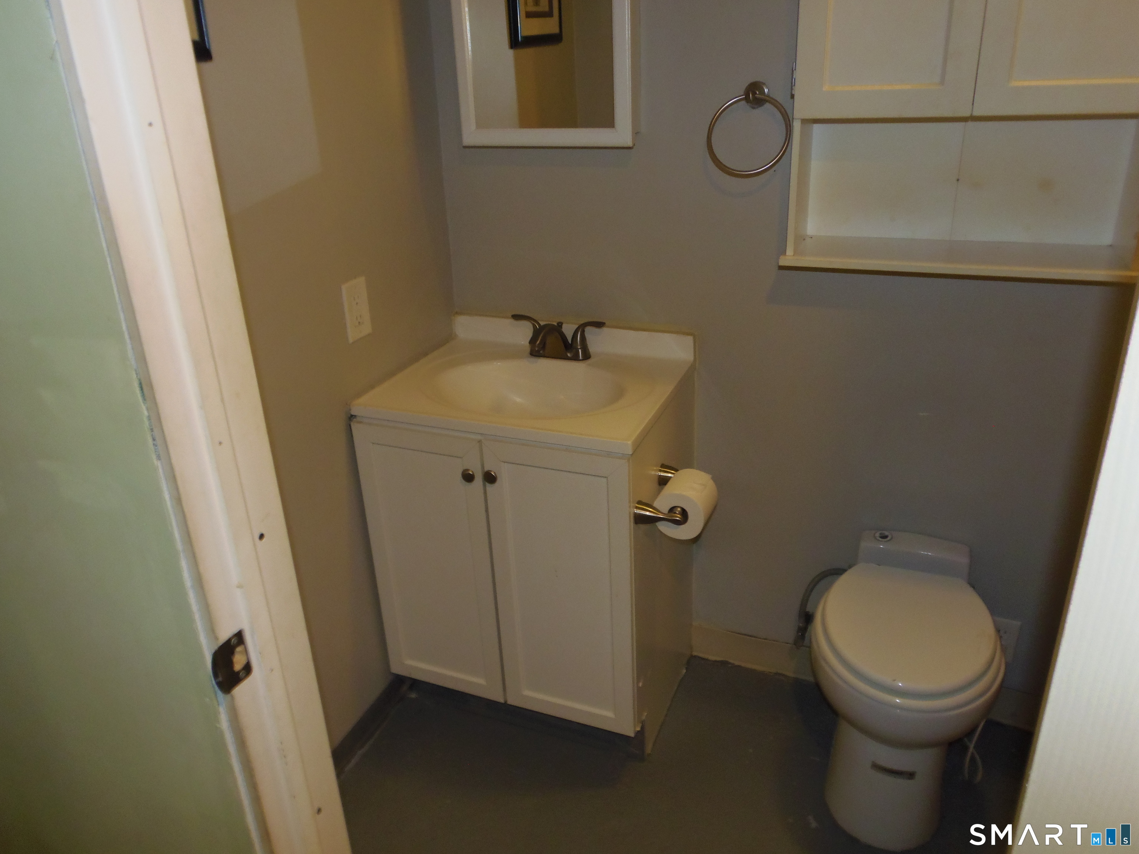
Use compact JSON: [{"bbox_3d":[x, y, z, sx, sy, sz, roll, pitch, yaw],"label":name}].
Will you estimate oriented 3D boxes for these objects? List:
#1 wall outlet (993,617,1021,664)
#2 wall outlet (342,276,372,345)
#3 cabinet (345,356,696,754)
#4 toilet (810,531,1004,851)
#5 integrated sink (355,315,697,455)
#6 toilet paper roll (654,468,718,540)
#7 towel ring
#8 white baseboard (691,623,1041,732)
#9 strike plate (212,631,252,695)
[{"bbox_3d":[0.997,0.497,1.833,0.072,0.115,0.007,7,26,21],"label":"wall outlet"},{"bbox_3d":[-0.442,-0.242,1.648,0.007,0.119,0.074,7,26,21],"label":"wall outlet"},{"bbox_3d":[-0.065,0.306,1.929,0.620,0.837,0.495,7,26,21],"label":"cabinet"},{"bbox_3d":[0.709,0.564,1.705,0.370,0.475,0.484,7,26,21],"label":"toilet"},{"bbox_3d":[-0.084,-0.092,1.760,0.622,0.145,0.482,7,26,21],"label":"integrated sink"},{"bbox_3d":[0.231,0.152,1.560,0.100,0.101,0.108,7,26,21],"label":"toilet paper roll"},{"bbox_3d":[0.361,-0.592,1.576,0.165,0.180,0.065,7,26,21],"label":"towel ring"},{"bbox_3d":[0.731,0.629,2.010,0.852,0.108,0.014,7,26,21],"label":"white baseboard"},{"bbox_3d":[-0.338,0.240,0.794,0.008,0.057,0.044,7,26,21],"label":"strike plate"}]

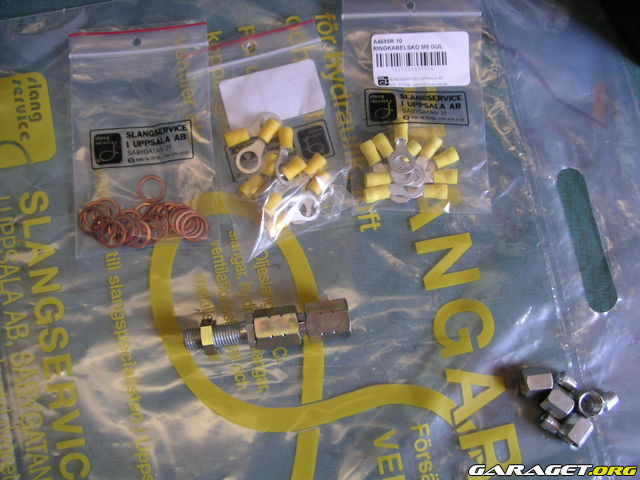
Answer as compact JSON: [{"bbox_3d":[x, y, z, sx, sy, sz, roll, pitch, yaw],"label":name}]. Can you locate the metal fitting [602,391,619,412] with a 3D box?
[{"bbox_3d":[0.159,0.088,0.385,0.009,0.009,0.011,45,85,5],"label":"metal fitting"}]

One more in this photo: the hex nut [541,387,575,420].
[{"bbox_3d":[0.129,0.088,0.381,0.014,0.014,0.016,35,84,4],"label":"hex nut"}]

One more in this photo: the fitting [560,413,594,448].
[{"bbox_3d":[0.139,0.103,0.380,0.016,0.014,0.014,35,84,4],"label":"fitting"}]

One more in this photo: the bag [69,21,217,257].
[{"bbox_3d":[-0.103,-0.060,0.403,0.081,0.008,0.134,-4,83,-1],"label":"bag"}]

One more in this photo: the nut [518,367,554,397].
[{"bbox_3d":[0.118,0.077,0.384,0.014,0.014,0.016,-7,83,-1],"label":"nut"}]

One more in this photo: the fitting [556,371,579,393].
[{"bbox_3d":[0.133,0.076,0.378,0.010,0.008,0.008,34,82,7],"label":"fitting"}]

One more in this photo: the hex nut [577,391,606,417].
[{"bbox_3d":[0.145,0.088,0.381,0.015,0.014,0.015,0,80,6],"label":"hex nut"}]

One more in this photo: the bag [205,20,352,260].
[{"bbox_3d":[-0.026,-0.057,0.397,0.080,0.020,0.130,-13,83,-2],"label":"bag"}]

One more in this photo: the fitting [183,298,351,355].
[{"bbox_3d":[-0.029,0.048,0.385,0.090,0.020,0.021,-7,83,-1],"label":"fitting"}]

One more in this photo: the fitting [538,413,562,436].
[{"bbox_3d":[0.125,0.101,0.383,0.011,0.009,0.009,32,84,4],"label":"fitting"}]

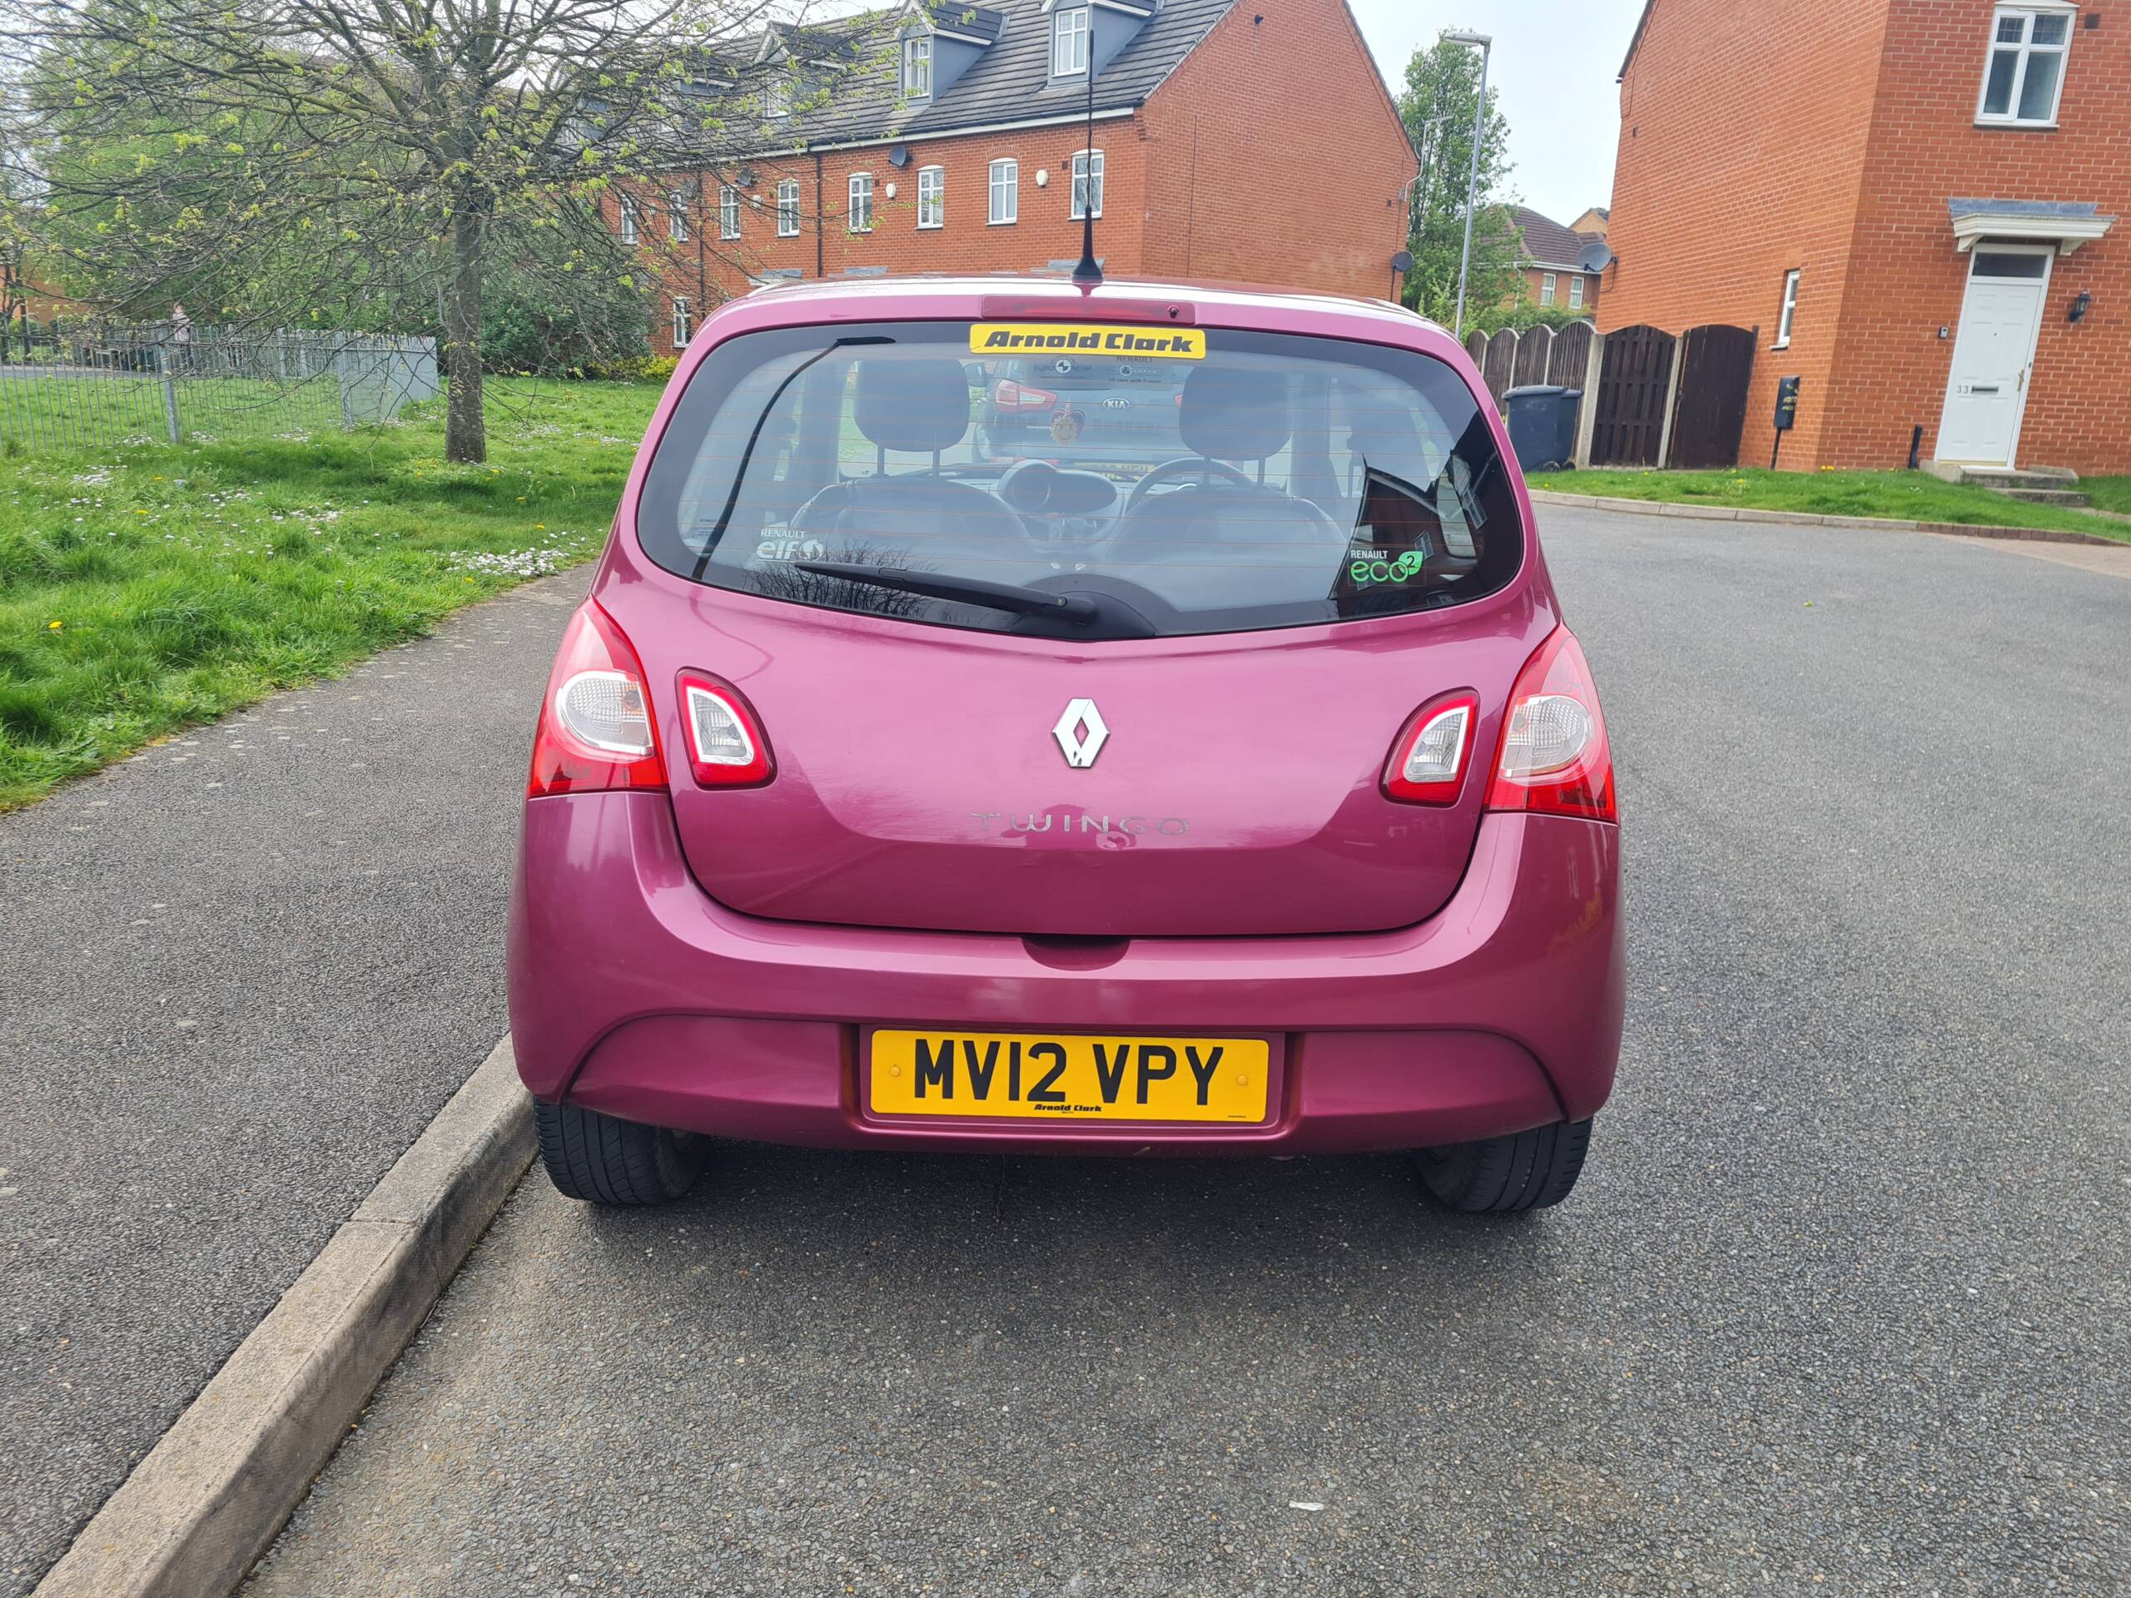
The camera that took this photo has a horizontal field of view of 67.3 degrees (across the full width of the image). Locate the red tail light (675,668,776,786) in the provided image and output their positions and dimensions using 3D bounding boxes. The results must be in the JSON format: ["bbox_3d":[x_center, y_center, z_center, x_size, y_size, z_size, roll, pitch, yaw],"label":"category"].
[{"bbox_3d":[-0.443,-0.090,2.084,0.128,0.155,0.070,5,16,10],"label":"red tail light"}]

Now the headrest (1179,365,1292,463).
[{"bbox_3d":[0.353,-0.800,3.324,0.235,0.195,0.120,2,15,-1],"label":"headrest"}]

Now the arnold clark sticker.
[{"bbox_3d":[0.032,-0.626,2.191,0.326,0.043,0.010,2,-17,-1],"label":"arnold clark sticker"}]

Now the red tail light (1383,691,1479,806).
[{"bbox_3d":[0.475,-0.066,2.083,0.128,0.155,0.070,-1,16,-12],"label":"red tail light"}]

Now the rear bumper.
[{"bbox_3d":[0.003,0.223,2.208,1.630,0.430,0.400,2,15,-1],"label":"rear bumper"}]

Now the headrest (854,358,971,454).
[{"bbox_3d":[-0.318,-0.816,3.325,0.235,0.195,0.120,2,15,-1],"label":"headrest"}]

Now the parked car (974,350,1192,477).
[{"bbox_3d":[0.274,-2.777,12.062,1.855,1.640,4.440,2,15,-1],"label":"parked car"}]

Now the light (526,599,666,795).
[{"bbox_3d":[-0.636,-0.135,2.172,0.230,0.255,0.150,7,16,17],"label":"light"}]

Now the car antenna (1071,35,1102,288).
[{"bbox_3d":[0.035,-0.914,2.299,0.045,0.373,0.060,0,45,0],"label":"car antenna"}]

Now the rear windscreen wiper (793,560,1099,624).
[{"bbox_3d":[-0.157,-0.270,2.076,0.405,0.045,0.045,9,-17,5],"label":"rear windscreen wiper"}]

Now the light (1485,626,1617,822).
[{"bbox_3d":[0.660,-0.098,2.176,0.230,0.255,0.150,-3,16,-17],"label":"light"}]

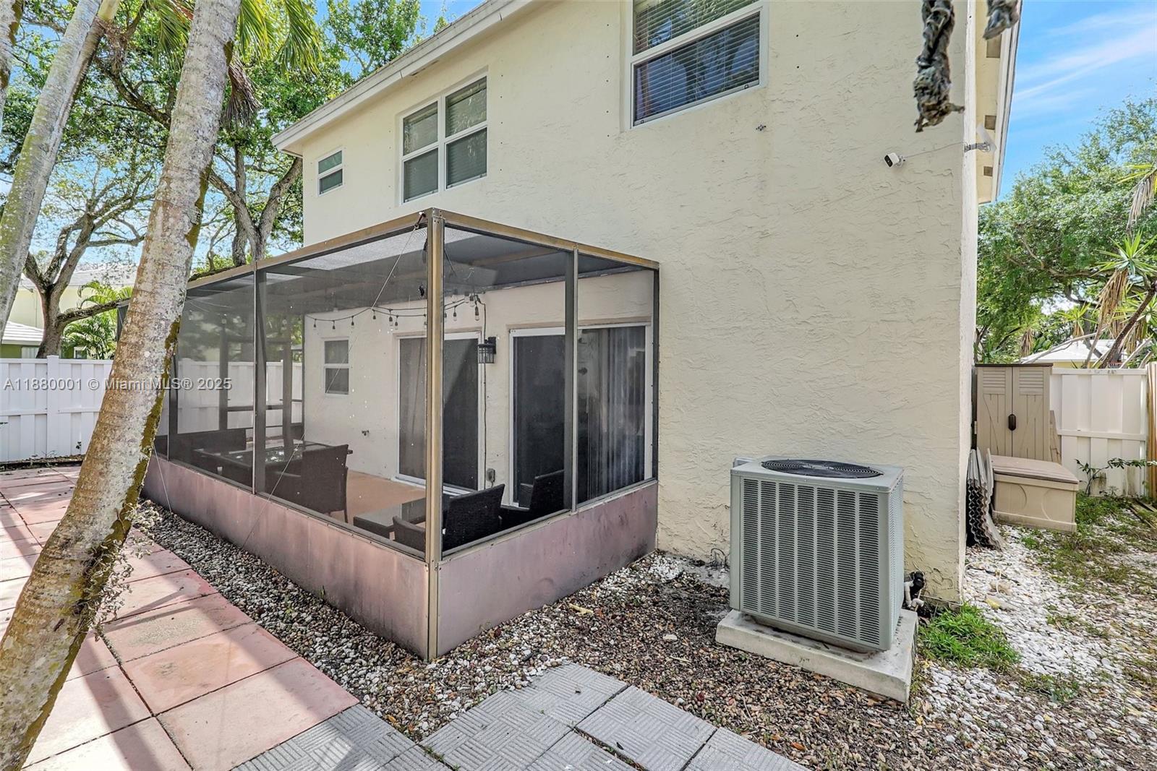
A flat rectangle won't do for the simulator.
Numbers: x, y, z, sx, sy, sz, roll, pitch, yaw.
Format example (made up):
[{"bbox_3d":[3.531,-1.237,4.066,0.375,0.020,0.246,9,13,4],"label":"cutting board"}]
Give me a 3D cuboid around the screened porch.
[{"bbox_3d":[-2.877,0.150,5.990,7.270,2.590,2.473,1,2,38],"label":"screened porch"}]

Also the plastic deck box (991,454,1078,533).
[{"bbox_3d":[5.313,1.232,6.053,0.681,0.540,1.298,1,2,38],"label":"plastic deck box"}]

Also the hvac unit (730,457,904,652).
[{"bbox_3d":[1.542,0.963,3.285,0.856,0.861,0.819,1,2,37],"label":"hvac unit"}]

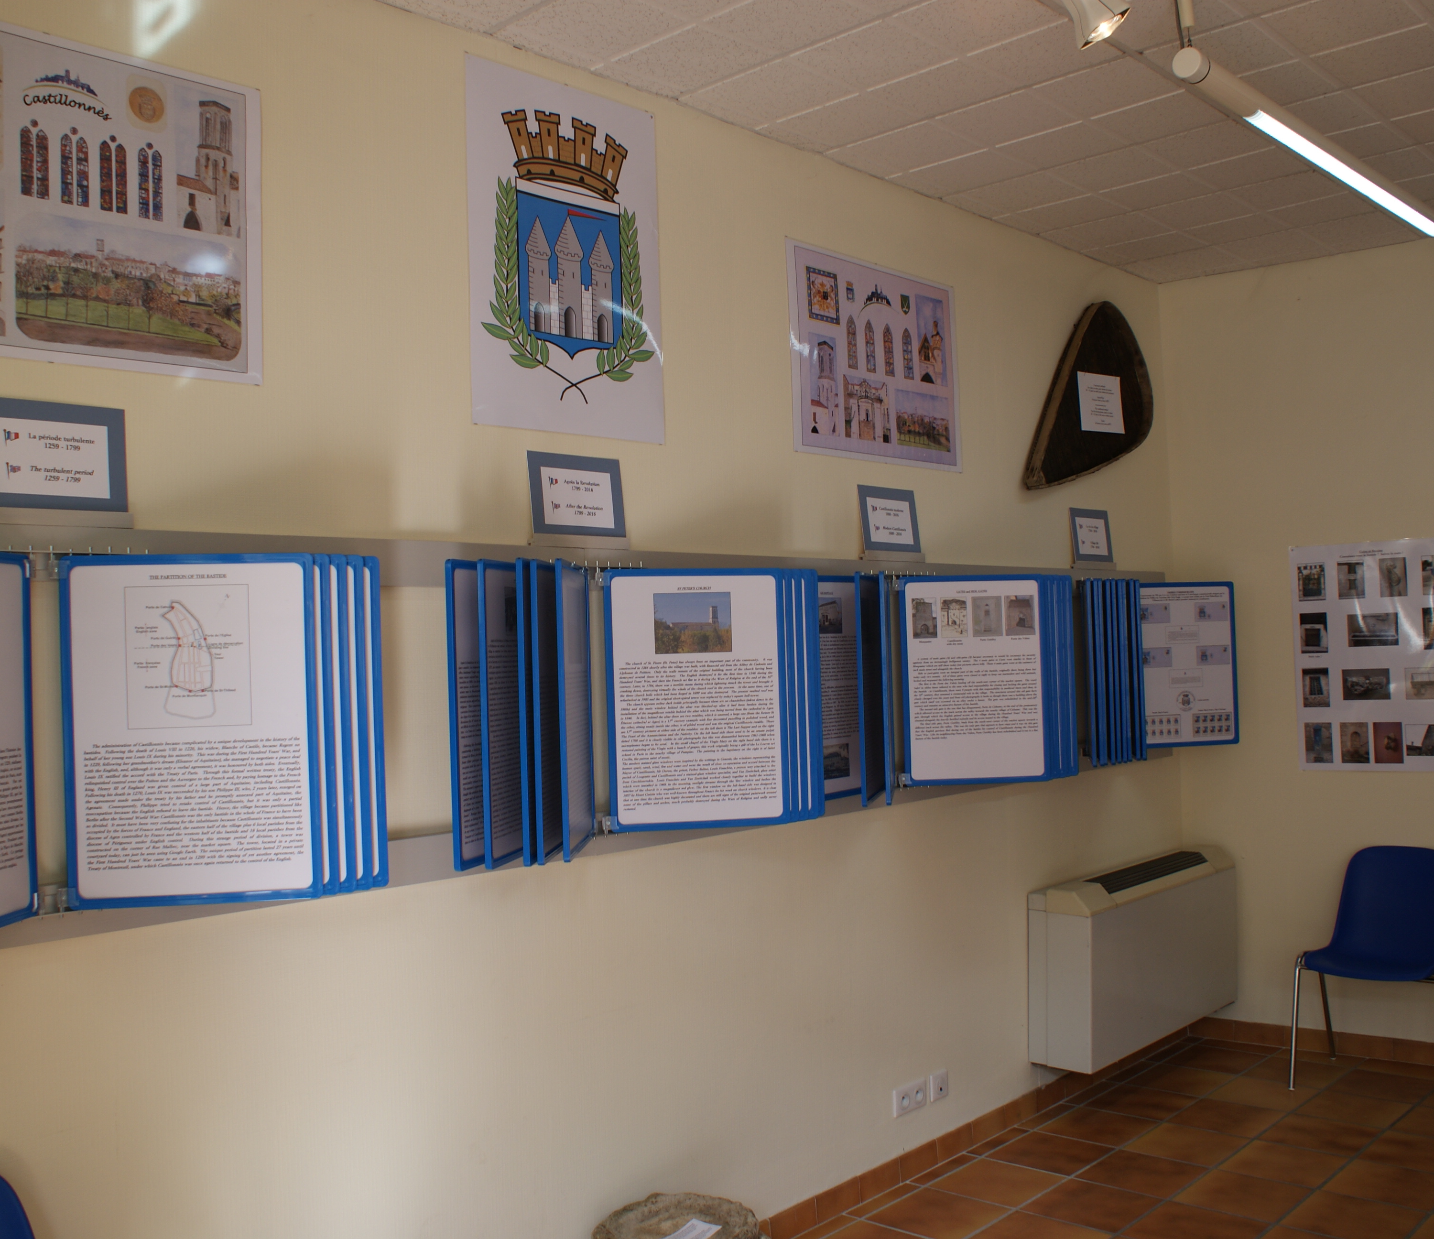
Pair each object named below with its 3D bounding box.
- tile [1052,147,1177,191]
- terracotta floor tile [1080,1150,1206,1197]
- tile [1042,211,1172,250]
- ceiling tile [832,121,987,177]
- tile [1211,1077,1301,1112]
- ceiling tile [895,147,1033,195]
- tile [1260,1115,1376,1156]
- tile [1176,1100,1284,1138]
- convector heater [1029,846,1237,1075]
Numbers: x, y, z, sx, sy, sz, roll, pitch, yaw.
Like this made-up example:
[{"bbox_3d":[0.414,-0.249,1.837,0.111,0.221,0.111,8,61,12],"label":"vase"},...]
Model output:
[{"bbox_3d":[1.238,-1.393,4.339,0.287,0.016,0.287,-3,-2,43],"label":"tile"},{"bbox_3d":[1.263,1.644,4.112,0.295,0.010,0.295,-4,-2,43],"label":"terracotta floor tile"},{"bbox_3d":[1.425,-1.387,4.994,0.325,0.015,0.305,-3,-2,43],"label":"tile"},{"bbox_3d":[0.556,-1.357,4.008,0.345,0.016,0.295,-4,-2,43],"label":"ceiling tile"},{"bbox_3d":[1.919,1.664,4.868,0.300,0.010,0.300,-3,-2,43],"label":"tile"},{"bbox_3d":[0.763,-1.359,4.226,0.345,0.016,0.295,-4,-2,43],"label":"ceiling tile"},{"bbox_3d":[1.929,1.649,4.430,0.300,0.010,0.300,-3,-2,43],"label":"tile"},{"bbox_3d":[1.702,1.663,4.643,0.300,0.010,0.300,-3,-2,43],"label":"tile"},{"bbox_3d":[1.537,1.200,5.081,0.235,0.590,1.180,-3,-2,43],"label":"convector heater"}]

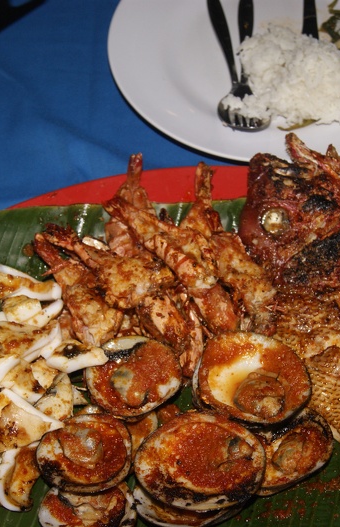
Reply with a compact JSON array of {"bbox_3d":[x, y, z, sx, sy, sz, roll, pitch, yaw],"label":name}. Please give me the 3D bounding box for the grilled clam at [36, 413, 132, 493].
[{"bbox_3d":[-0.049,0.111,0.532,0.056,0.023,0.043,-1,56,1],"label":"grilled clam"}]

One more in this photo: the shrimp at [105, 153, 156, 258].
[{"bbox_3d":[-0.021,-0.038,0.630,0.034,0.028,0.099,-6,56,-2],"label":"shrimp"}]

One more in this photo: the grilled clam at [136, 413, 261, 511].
[{"bbox_3d":[0.016,0.113,0.519,0.074,0.025,0.054,-1,56,1],"label":"grilled clam"}]

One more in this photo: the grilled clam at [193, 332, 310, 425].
[{"bbox_3d":[0.048,0.070,0.547,0.070,0.025,0.052,-1,56,1],"label":"grilled clam"}]

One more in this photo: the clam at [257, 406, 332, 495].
[{"bbox_3d":[0.069,0.112,0.540,0.056,0.023,0.047,-22,58,-12],"label":"clam"}]

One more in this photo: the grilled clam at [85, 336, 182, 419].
[{"bbox_3d":[-0.022,0.070,0.555,0.059,0.023,0.047,-1,56,1],"label":"grilled clam"}]

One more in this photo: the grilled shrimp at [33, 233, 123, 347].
[{"bbox_3d":[-0.063,0.017,0.591,0.036,0.029,0.095,-28,59,-16],"label":"grilled shrimp"}]

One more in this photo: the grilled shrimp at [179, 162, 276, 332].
[{"bbox_3d":[0.040,-0.014,0.602,0.042,0.032,0.137,-13,56,-7],"label":"grilled shrimp"}]

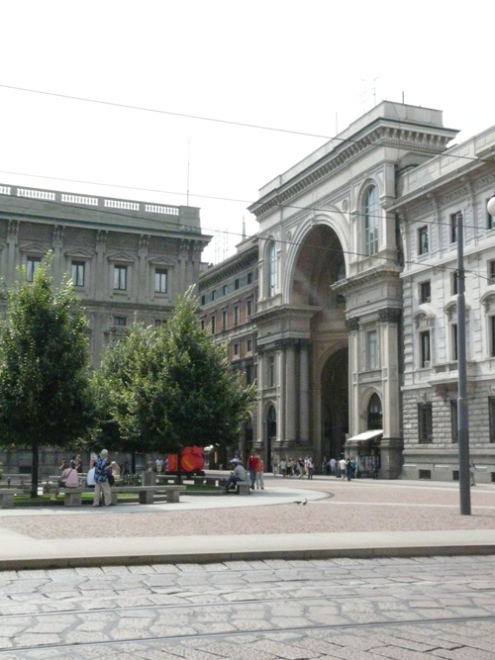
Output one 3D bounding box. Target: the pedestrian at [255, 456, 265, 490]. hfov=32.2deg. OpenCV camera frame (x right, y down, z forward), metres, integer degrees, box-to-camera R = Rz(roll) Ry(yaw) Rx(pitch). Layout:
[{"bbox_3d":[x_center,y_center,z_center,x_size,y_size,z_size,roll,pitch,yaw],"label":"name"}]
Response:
[{"bbox_3d":[0.558,6.562,39.493,0.460,1.580,0.340,1,-8,0],"label":"pedestrian"}]

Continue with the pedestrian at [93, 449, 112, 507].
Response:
[{"bbox_3d":[-4.280,4.378,25.499,0.500,1.660,0.380,-6,-11,39],"label":"pedestrian"}]

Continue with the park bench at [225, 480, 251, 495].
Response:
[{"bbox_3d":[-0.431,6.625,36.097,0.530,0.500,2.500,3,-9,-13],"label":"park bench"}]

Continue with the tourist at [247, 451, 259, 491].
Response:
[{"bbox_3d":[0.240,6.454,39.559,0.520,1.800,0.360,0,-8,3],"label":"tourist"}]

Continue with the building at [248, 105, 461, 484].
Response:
[{"bbox_3d":[9.468,-1.750,84.739,8.500,31.800,29.200,4,-9,-22],"label":"building"}]

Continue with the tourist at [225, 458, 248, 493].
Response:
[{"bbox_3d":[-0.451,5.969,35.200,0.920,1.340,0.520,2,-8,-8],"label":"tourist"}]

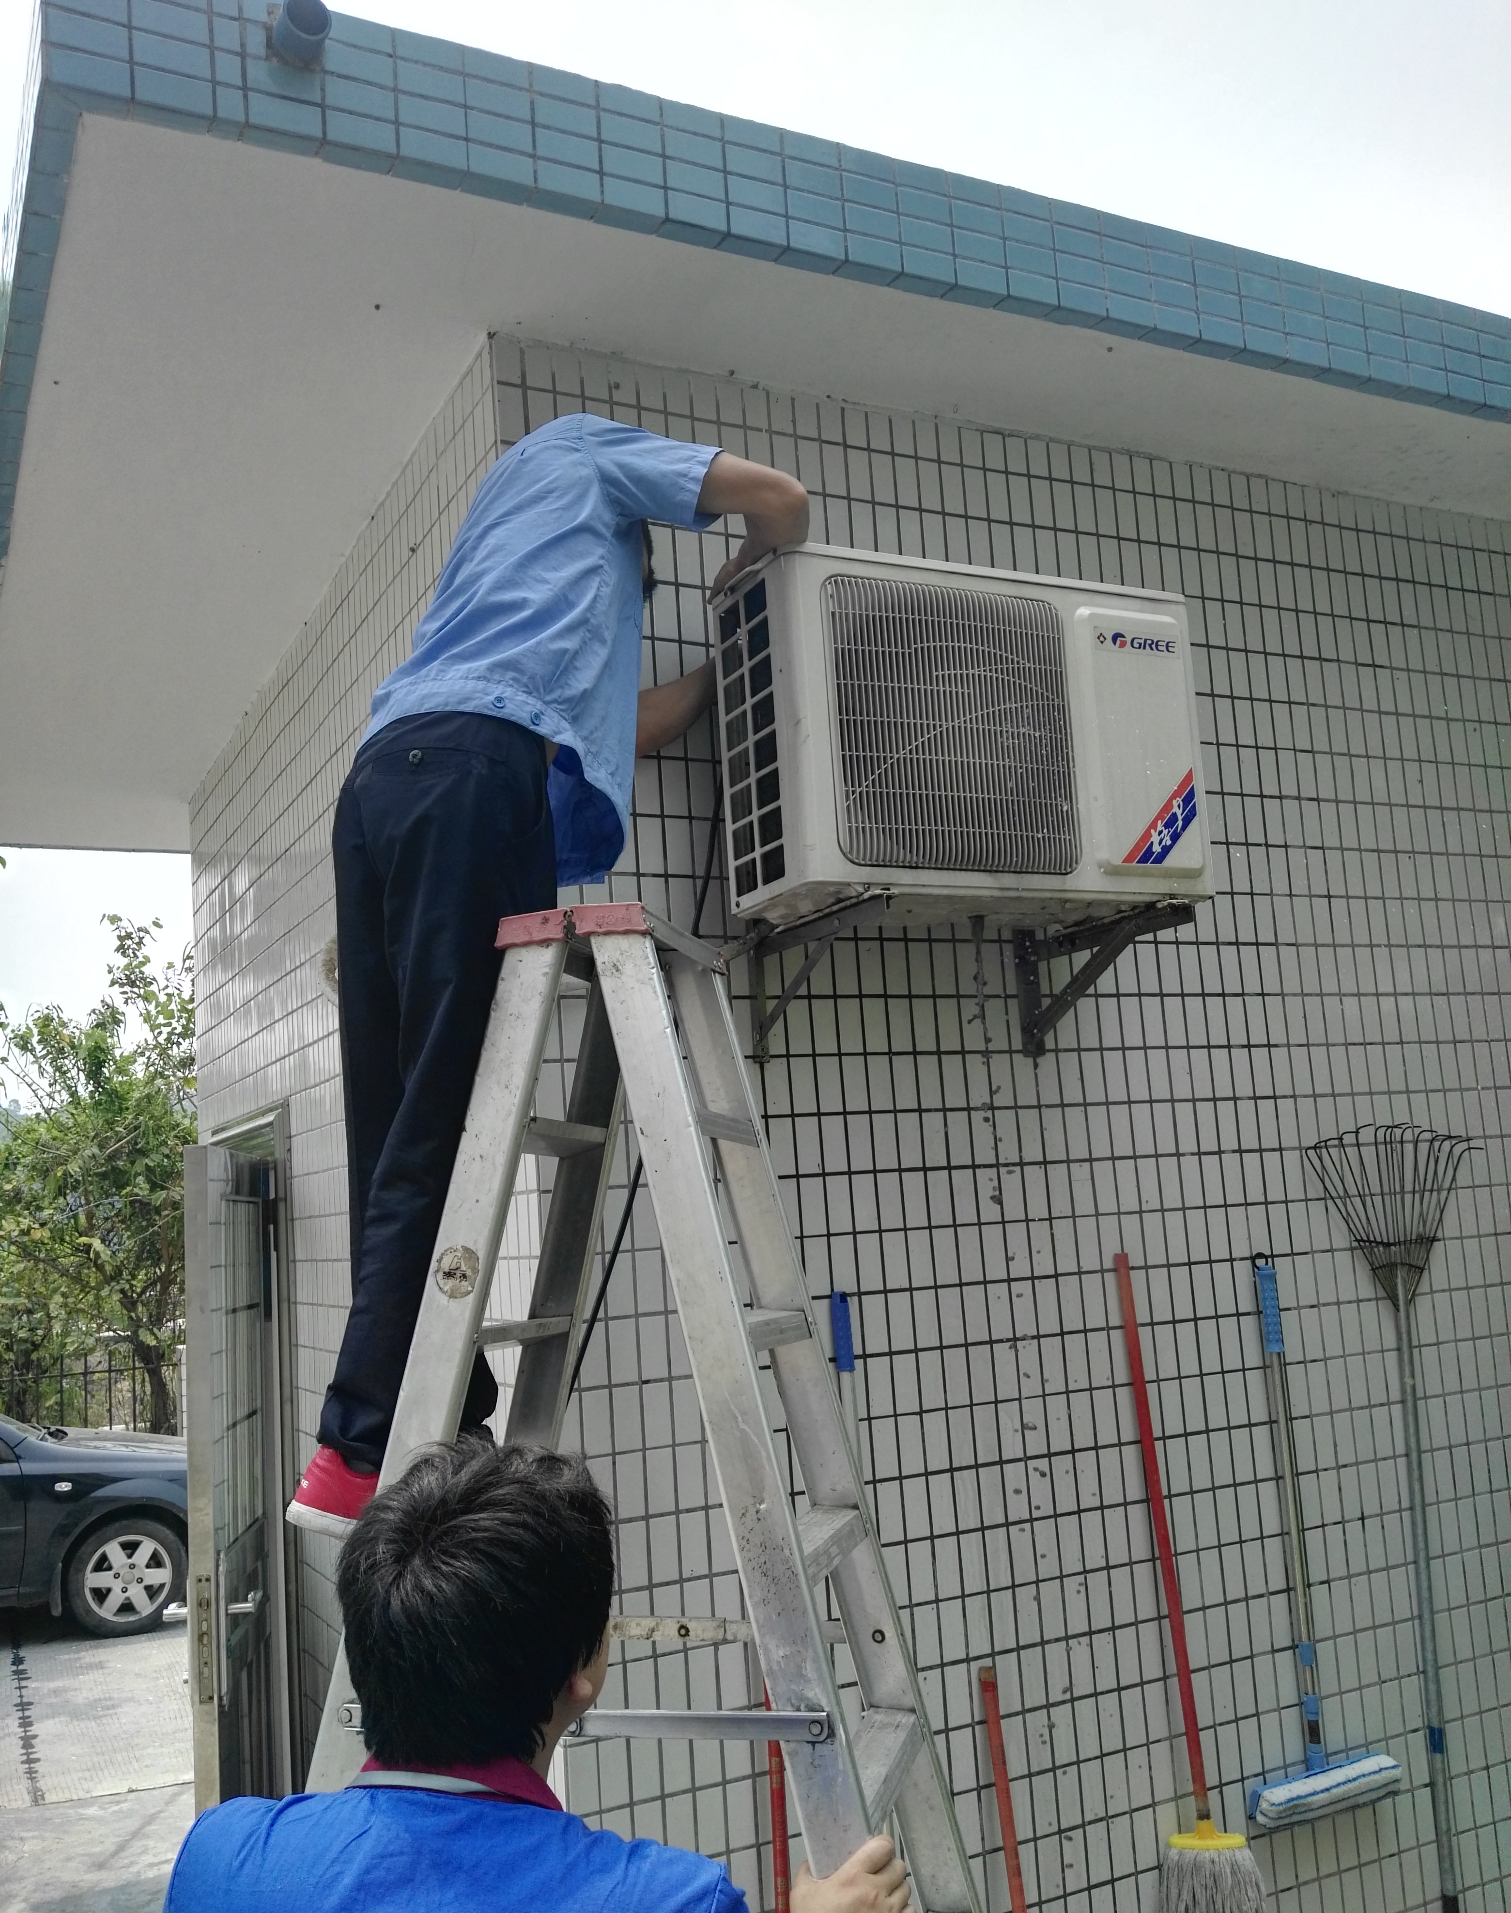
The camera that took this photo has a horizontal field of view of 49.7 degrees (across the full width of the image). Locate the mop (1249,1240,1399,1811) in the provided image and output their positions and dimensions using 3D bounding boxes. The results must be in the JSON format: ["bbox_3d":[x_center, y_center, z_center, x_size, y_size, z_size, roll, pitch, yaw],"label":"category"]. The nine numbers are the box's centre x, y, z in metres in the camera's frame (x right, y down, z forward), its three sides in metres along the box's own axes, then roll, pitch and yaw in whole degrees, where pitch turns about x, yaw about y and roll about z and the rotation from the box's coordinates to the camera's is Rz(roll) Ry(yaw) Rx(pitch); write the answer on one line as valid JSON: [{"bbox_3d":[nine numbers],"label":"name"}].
[{"bbox_3d":[0.979,1.032,2.957,0.355,0.975,0.105,0,-9,-25],"label":"mop"}]

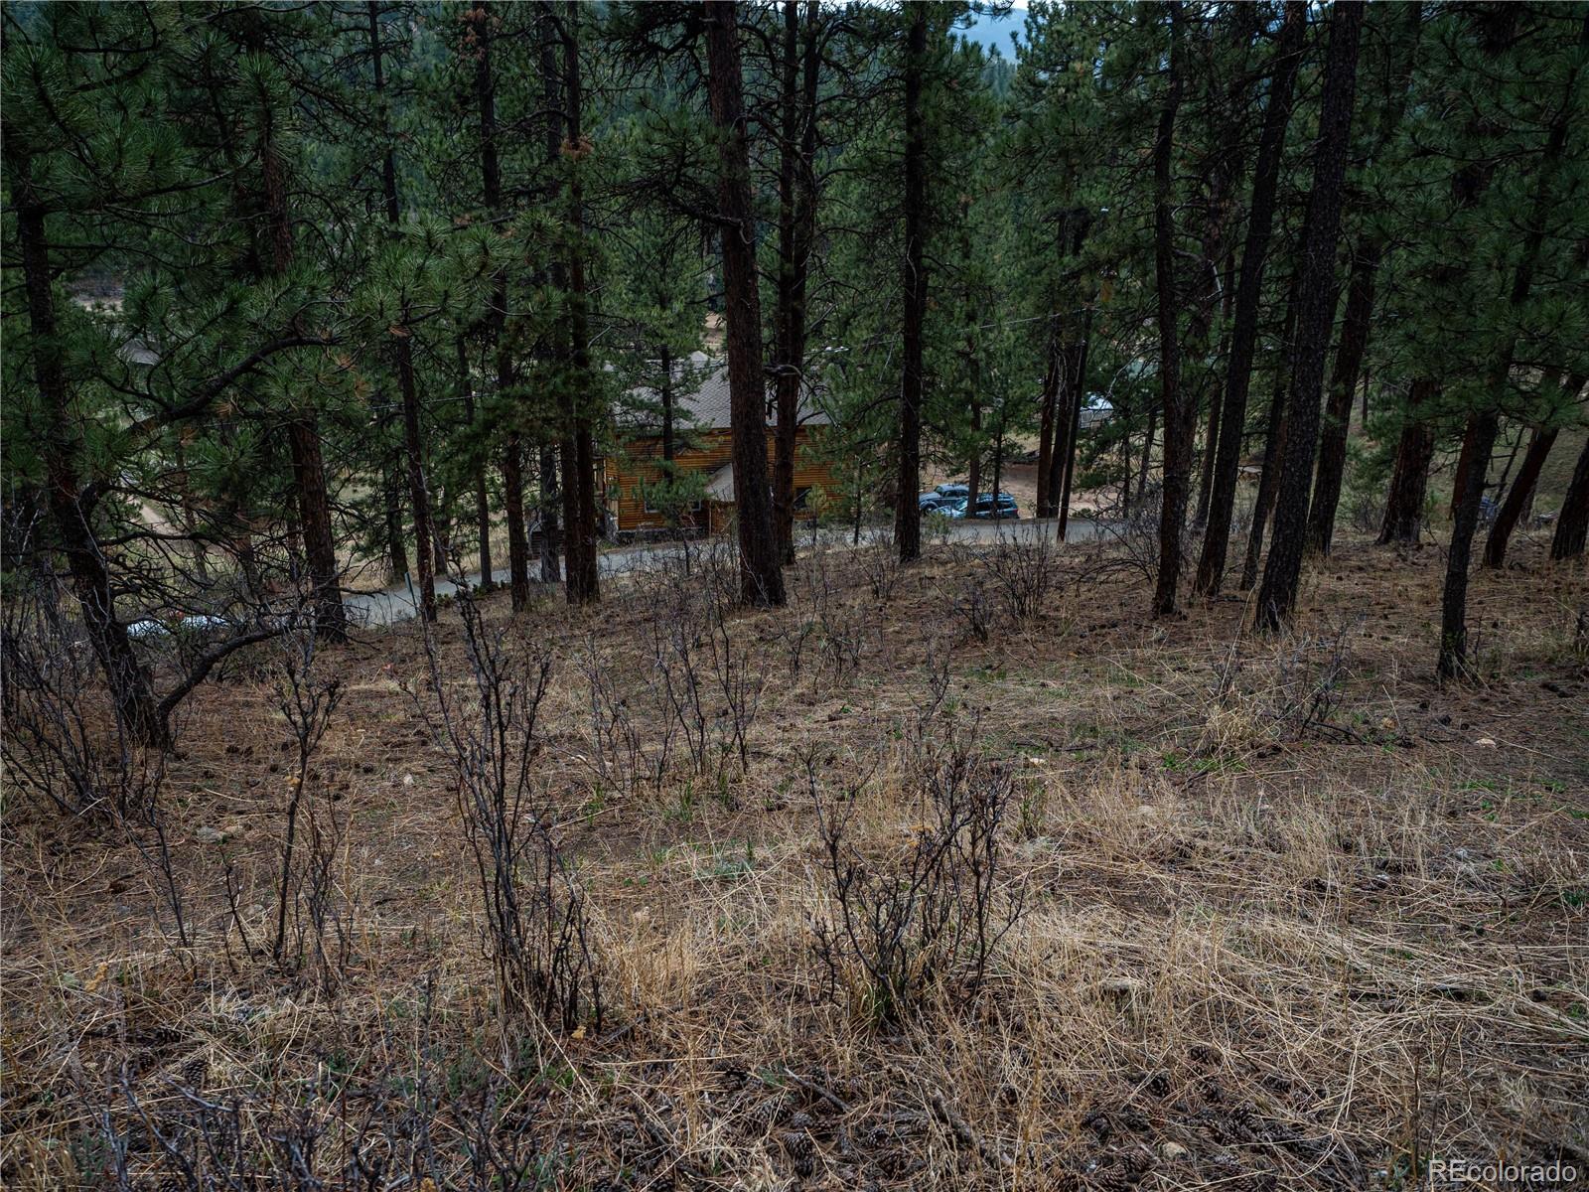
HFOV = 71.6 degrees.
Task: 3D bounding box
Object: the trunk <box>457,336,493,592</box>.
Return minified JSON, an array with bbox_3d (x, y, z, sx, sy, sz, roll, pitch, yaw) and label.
[{"bbox_3d":[-9.030,-3.605,31.214,0.300,6.995,0.300,-5,13,-15],"label":"trunk"}]

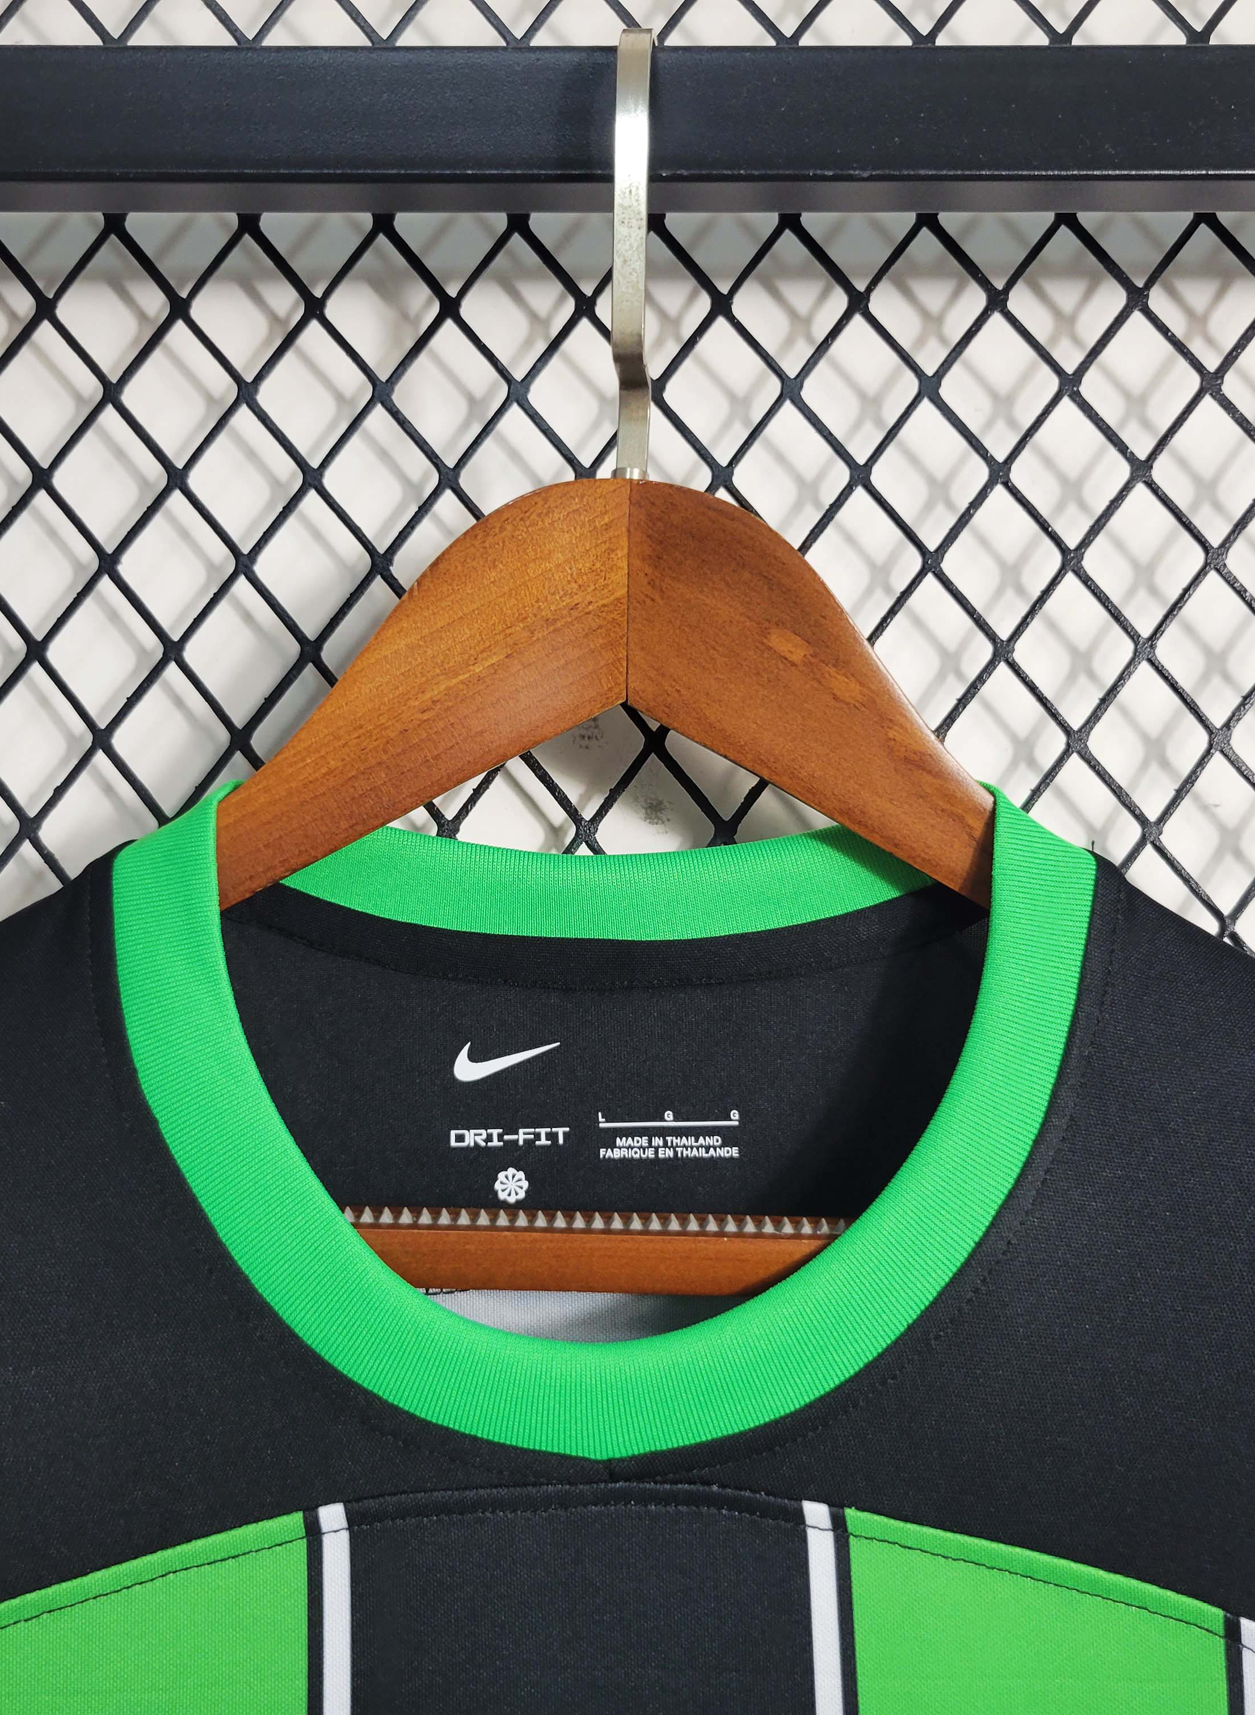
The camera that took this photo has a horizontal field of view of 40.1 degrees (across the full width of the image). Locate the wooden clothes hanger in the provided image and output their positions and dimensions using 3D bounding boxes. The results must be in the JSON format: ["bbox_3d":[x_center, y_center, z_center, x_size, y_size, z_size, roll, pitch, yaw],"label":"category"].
[{"bbox_3d":[0.001,-0.037,0.343,0.435,0.250,0.050,1,0,0],"label":"wooden clothes hanger"}]

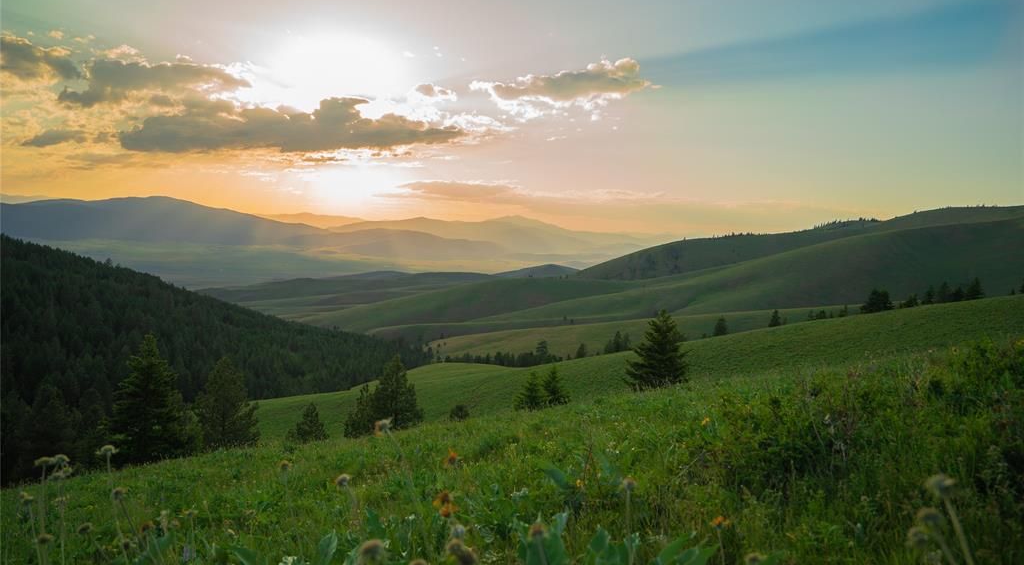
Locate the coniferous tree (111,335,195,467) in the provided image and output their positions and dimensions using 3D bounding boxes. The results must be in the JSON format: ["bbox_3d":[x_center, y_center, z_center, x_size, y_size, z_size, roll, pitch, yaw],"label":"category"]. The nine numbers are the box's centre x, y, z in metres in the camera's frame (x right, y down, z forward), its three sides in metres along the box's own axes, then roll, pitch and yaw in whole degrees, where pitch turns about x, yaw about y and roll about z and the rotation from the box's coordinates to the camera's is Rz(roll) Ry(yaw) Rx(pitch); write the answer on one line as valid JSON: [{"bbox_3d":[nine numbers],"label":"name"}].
[{"bbox_3d":[-21.615,7.165,43.000,5.079,8.162,5.079,0,3,0],"label":"coniferous tree"}]

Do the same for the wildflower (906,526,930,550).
[{"bbox_3d":[0.686,0.430,1.200,0.038,0.038,0.038,0,3,0],"label":"wildflower"}]

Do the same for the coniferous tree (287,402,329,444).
[{"bbox_3d":[-14.377,9.913,50.000,2.953,3.093,2.953,0,3,0],"label":"coniferous tree"}]

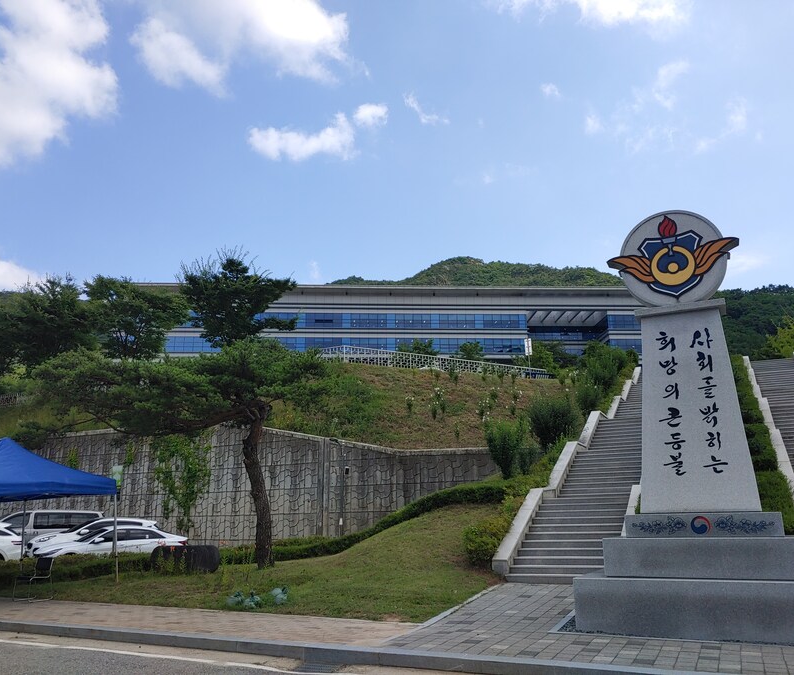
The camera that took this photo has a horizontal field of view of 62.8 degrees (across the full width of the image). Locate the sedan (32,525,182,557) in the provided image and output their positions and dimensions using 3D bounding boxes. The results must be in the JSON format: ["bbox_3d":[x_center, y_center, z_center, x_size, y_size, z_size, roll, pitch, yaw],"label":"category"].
[{"bbox_3d":[-9.289,6.988,21.353,4.650,1.420,1.825,10,-19,-31],"label":"sedan"}]

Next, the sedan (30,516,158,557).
[{"bbox_3d":[-10.965,7.418,23.699,4.485,1.635,1.855,11,-20,-34],"label":"sedan"}]

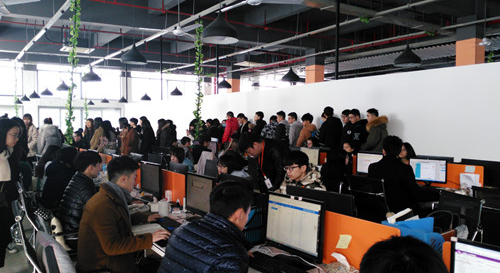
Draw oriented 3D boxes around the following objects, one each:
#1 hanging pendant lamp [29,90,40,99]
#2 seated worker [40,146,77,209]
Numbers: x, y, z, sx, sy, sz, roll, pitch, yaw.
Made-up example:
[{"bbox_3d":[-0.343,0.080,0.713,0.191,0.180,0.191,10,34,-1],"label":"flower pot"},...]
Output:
[{"bbox_3d":[-6.851,-1.331,11.400,0.330,0.250,0.330,-3,3,-39],"label":"hanging pendant lamp"},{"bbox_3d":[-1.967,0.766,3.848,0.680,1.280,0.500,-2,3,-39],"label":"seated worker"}]

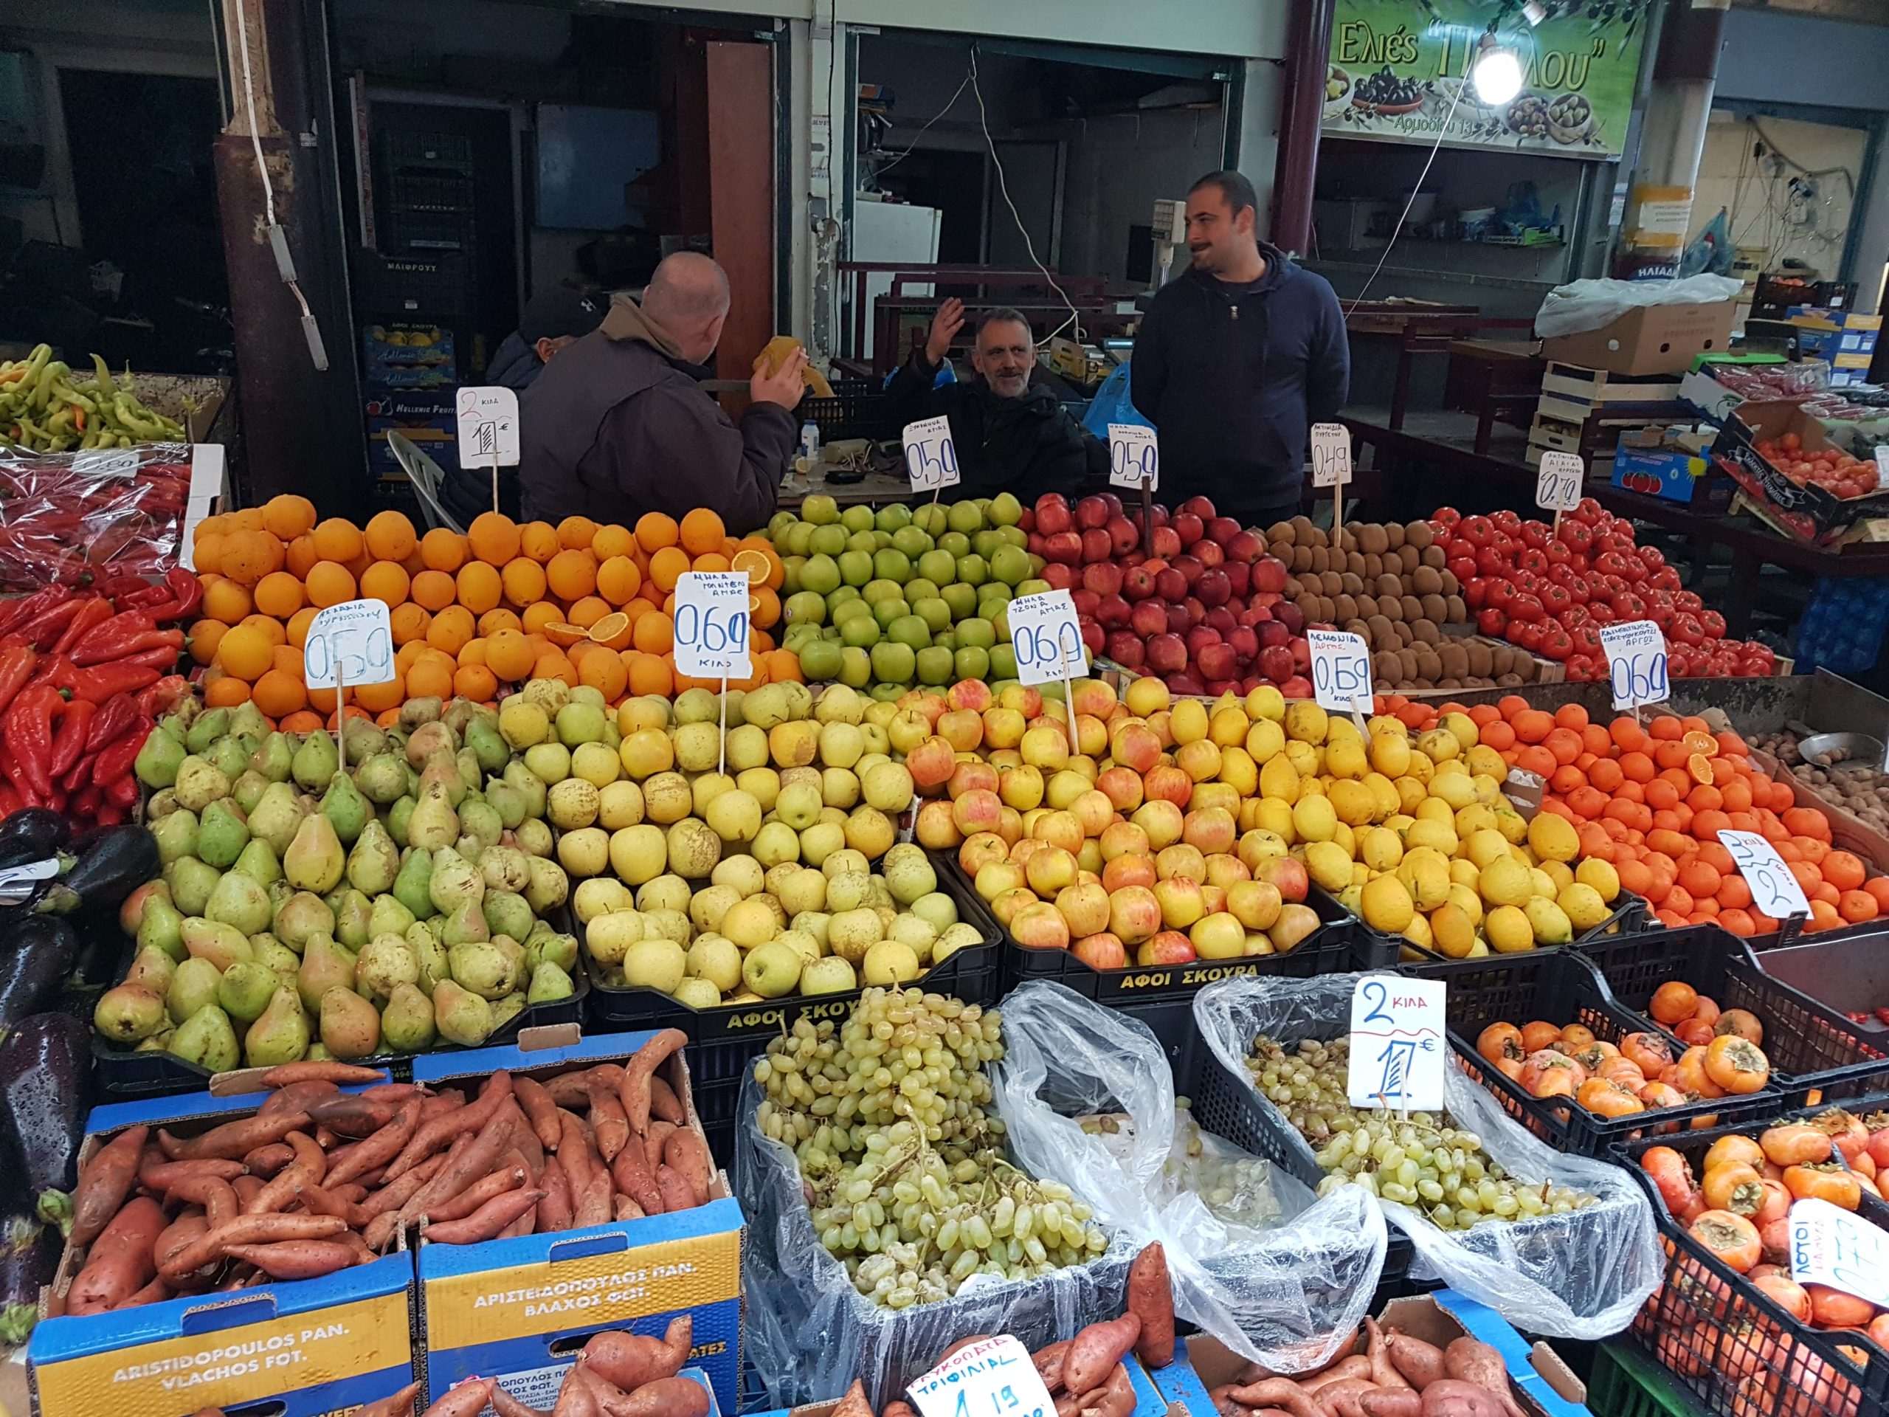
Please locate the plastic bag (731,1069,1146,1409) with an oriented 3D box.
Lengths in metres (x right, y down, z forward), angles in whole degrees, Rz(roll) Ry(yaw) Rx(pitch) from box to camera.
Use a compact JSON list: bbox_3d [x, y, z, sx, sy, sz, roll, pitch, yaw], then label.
[{"bbox_3d":[-0.026,0.609,1.700,0.340,0.240,0.500,-4,19,-19],"label":"plastic bag"}]

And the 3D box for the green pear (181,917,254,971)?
[{"bbox_3d":[-0.855,0.278,1.665,0.095,0.063,0.063,31,14,-9],"label":"green pear"}]

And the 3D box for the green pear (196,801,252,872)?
[{"bbox_3d":[-0.936,0.166,1.840,0.068,0.090,0.068,2,9,0],"label":"green pear"}]

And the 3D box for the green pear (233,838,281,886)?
[{"bbox_3d":[-0.881,0.202,1.820,0.064,0.086,0.064,2,6,0],"label":"green pear"}]

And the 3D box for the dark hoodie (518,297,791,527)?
[{"bbox_3d":[-0.605,-0.545,3.020,0.450,0.680,0.540,-14,24,-41],"label":"dark hoodie"}]

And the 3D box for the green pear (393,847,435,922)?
[{"bbox_3d":[-0.660,0.223,1.780,0.065,0.093,0.065,8,3,0],"label":"green pear"}]

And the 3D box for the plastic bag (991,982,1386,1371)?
[{"bbox_3d":[0.305,0.599,1.829,0.310,0.200,0.490,-3,18,-16],"label":"plastic bag"}]

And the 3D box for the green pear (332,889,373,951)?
[{"bbox_3d":[-0.728,0.261,1.745,0.060,0.087,0.060,6,0,0],"label":"green pear"}]

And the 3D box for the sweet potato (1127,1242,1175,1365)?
[{"bbox_3d":[0.210,0.603,1.440,0.045,0.145,0.047,5,-3,-1],"label":"sweet potato"}]

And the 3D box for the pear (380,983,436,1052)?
[{"bbox_3d":[-0.615,0.355,1.630,0.066,0.085,0.066,2,12,0],"label":"pear"}]

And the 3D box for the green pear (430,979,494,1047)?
[{"bbox_3d":[-0.640,0.406,1.890,0.074,0.103,0.074,-40,9,0],"label":"green pear"}]

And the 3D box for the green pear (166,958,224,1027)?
[{"bbox_3d":[-0.824,0.312,1.560,0.067,0.086,0.067,9,6,0],"label":"green pear"}]

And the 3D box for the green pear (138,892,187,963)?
[{"bbox_3d":[-1.021,0.286,1.850,0.068,0.097,0.068,-15,6,0],"label":"green pear"}]

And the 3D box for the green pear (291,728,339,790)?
[{"bbox_3d":[-0.863,0.070,1.950,0.066,0.088,0.066,-3,-20,0],"label":"green pear"}]

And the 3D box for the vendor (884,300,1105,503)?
[{"bbox_3d":[0.116,-0.412,3.832,0.640,1.360,0.750,6,18,12],"label":"vendor"}]

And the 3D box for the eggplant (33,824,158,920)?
[{"bbox_3d":[-1.038,0.200,1.740,0.078,0.078,0.190,11,39,27],"label":"eggplant"}]

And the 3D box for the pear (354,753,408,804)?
[{"bbox_3d":[-0.772,0.094,1.945,0.070,0.070,0.085,-6,47,-11],"label":"pear"}]

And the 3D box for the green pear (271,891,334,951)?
[{"bbox_3d":[-0.782,0.258,1.730,0.070,0.085,0.070,2,-21,0],"label":"green pear"}]

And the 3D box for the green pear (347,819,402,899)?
[{"bbox_3d":[-0.809,0.214,2.010,0.073,0.105,0.073,3,6,0],"label":"green pear"}]

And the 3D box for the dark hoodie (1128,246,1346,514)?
[{"bbox_3d":[0.701,-0.774,3.360,0.510,0.650,0.320,6,18,13],"label":"dark hoodie"}]

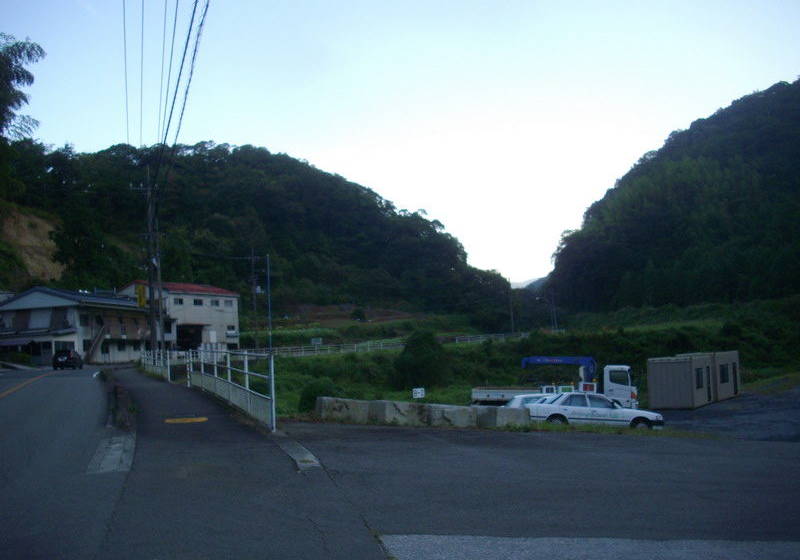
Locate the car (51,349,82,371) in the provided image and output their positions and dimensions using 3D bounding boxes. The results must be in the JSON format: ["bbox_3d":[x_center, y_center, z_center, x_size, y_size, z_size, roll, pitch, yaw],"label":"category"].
[{"bbox_3d":[-26.656,6.380,68.549,1.700,1.630,4.100,-1,-3,-8],"label":"car"}]

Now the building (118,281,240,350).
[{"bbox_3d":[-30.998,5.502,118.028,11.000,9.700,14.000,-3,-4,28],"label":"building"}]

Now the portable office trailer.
[{"bbox_3d":[16.701,5.429,48.007,2.250,2.600,10.600,-4,-4,33],"label":"portable office trailer"}]

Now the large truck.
[{"bbox_3d":[7.610,5.303,42.690,8.100,3.000,2.300,-2,-3,10],"label":"large truck"}]

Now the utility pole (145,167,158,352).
[{"bbox_3d":[-15.406,-0.665,53.380,0.450,12.700,0.450,-1,-3,0],"label":"utility pole"}]

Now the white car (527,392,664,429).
[{"bbox_3d":[6.796,4.637,30.041,4.680,1.380,1.690,0,-3,3],"label":"white car"}]

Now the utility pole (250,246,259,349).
[{"bbox_3d":[-16.658,2.409,98.371,0.400,12.400,0.400,-1,-3,0],"label":"utility pole"}]

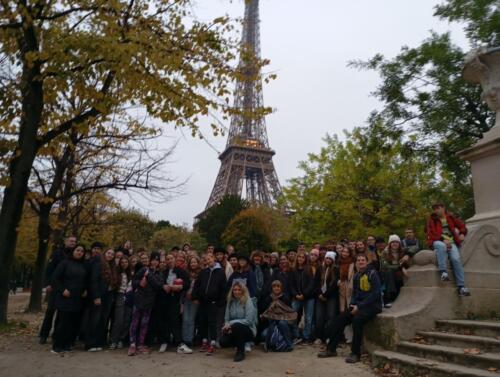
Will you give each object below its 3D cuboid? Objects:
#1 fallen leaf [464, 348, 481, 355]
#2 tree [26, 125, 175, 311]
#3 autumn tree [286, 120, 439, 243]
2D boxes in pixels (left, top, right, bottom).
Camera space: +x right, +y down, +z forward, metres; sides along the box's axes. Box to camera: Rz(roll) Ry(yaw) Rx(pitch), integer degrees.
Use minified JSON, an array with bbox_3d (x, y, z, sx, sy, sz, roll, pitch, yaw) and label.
[{"bbox_3d":[3.118,2.283,5.683,0.210,0.050,0.150,2,-12,0],"label":"fallen leaf"},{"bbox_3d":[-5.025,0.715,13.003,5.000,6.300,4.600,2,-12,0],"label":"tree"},{"bbox_3d":[4.718,1.091,17.179,6.600,7.900,6.300,2,-12,0],"label":"autumn tree"}]

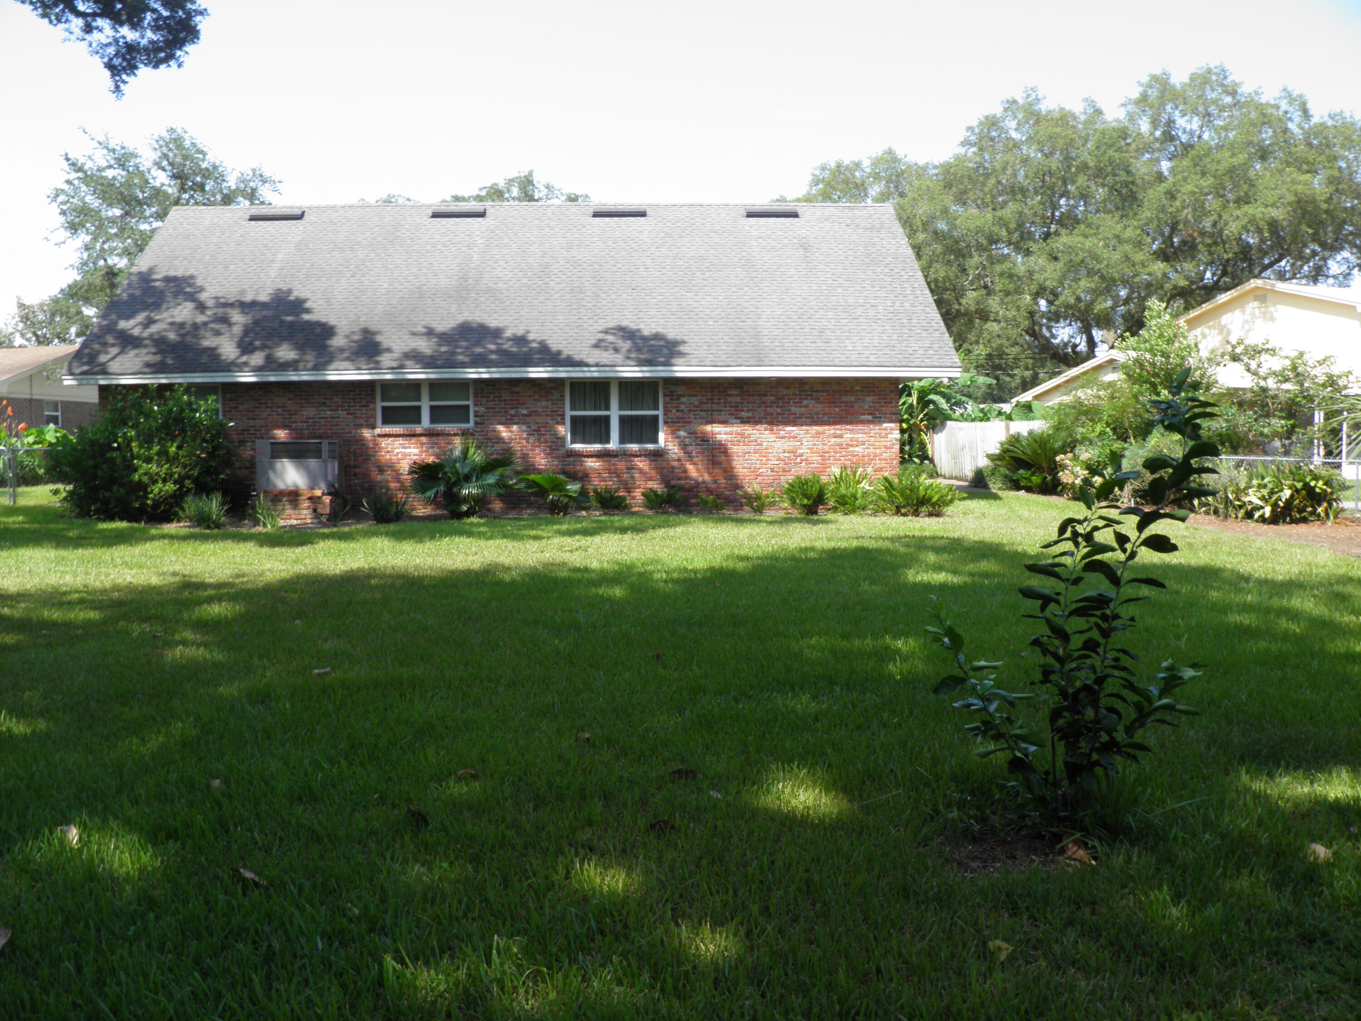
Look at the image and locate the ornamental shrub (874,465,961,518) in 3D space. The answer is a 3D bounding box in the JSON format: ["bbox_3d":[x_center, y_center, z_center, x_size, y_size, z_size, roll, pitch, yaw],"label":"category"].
[{"bbox_3d":[4.035,-0.345,18.776,1.414,0.871,1.300,-1,4,-3],"label":"ornamental shrub"}]

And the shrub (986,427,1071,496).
[{"bbox_3d":[8.622,-1.232,27.300,2.188,1.620,2.100,-1,4,0],"label":"shrub"}]

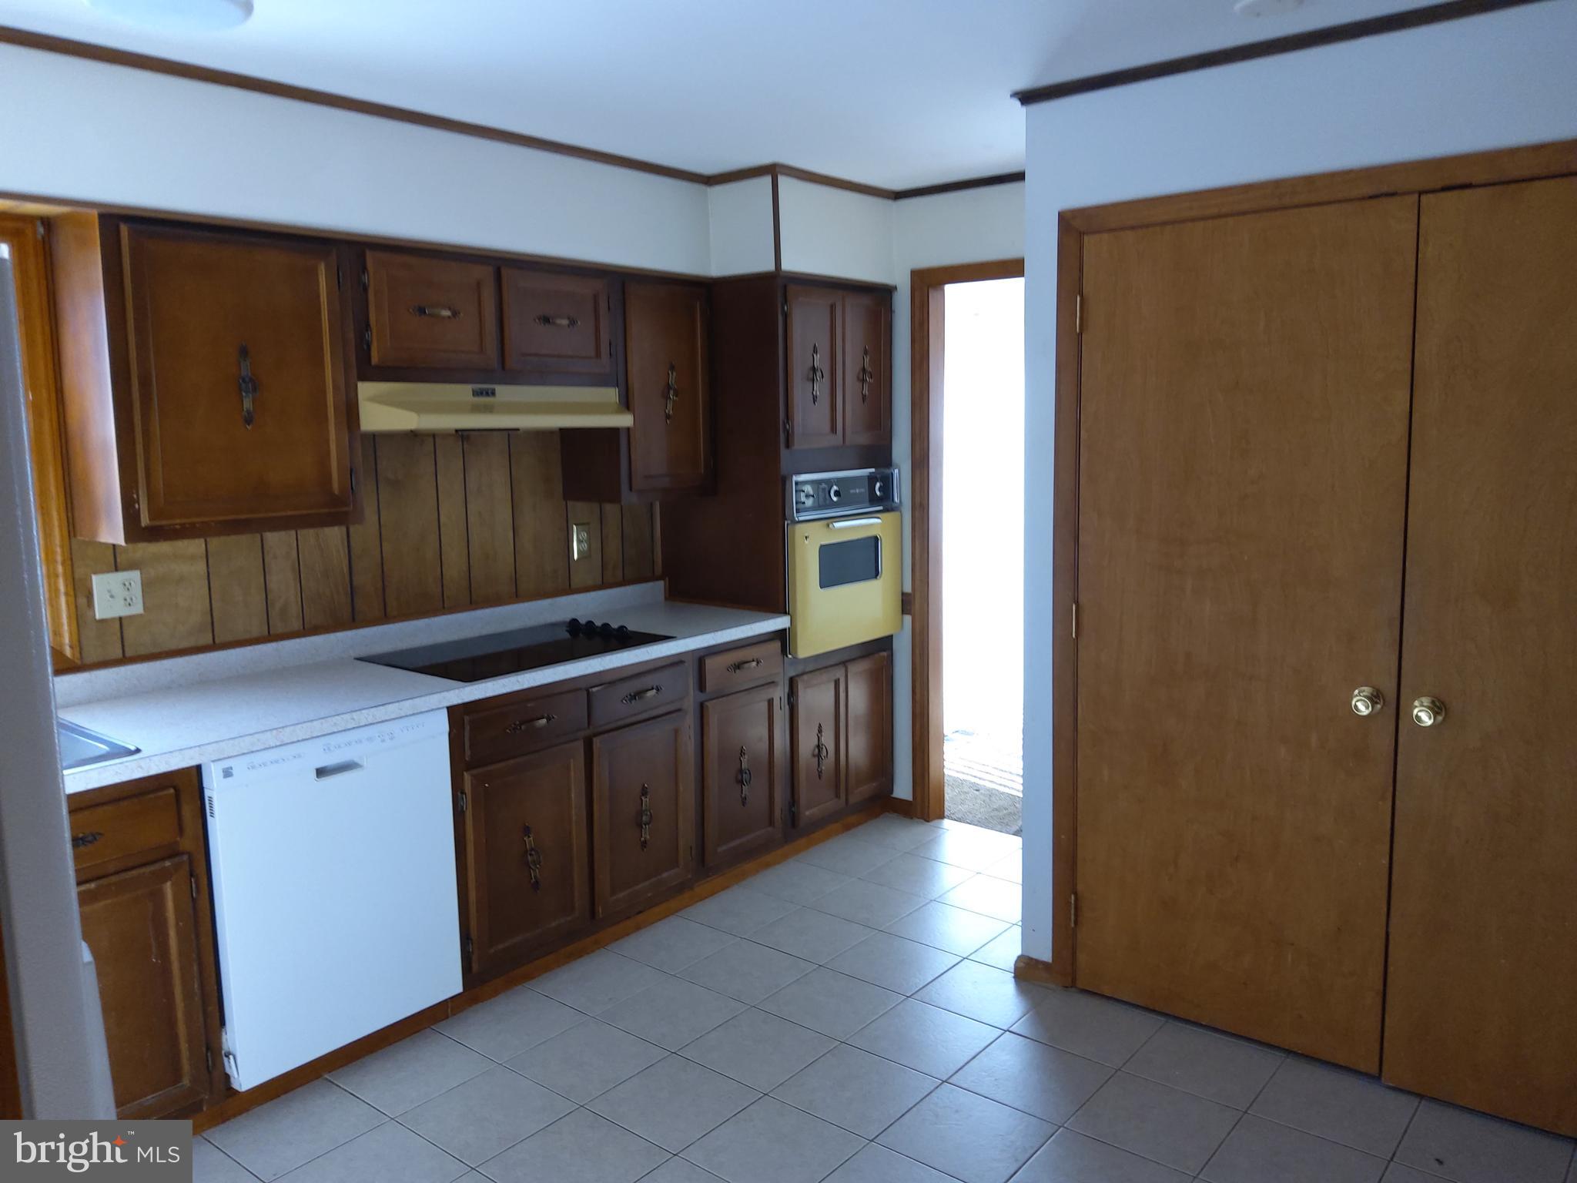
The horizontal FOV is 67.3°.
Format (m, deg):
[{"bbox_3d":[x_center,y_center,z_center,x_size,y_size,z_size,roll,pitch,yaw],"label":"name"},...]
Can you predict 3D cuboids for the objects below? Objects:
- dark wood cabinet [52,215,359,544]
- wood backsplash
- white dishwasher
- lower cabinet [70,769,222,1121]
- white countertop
[{"bbox_3d":[-1.448,-0.521,2.987,0.307,0.742,0.608,5,10,39],"label":"dark wood cabinet"},{"bbox_3d":[-1.120,-0.220,3.666,0.019,0.576,2.023,5,10,39],"label":"wood backsplash"},{"bbox_3d":[-1.279,0.694,3.024,0.596,0.771,0.594,5,10,39],"label":"white dishwasher"},{"bbox_3d":[-1.682,0.793,2.612,0.605,0.842,0.560,5,10,39],"label":"lower cabinet"},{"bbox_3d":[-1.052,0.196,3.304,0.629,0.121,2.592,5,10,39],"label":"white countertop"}]

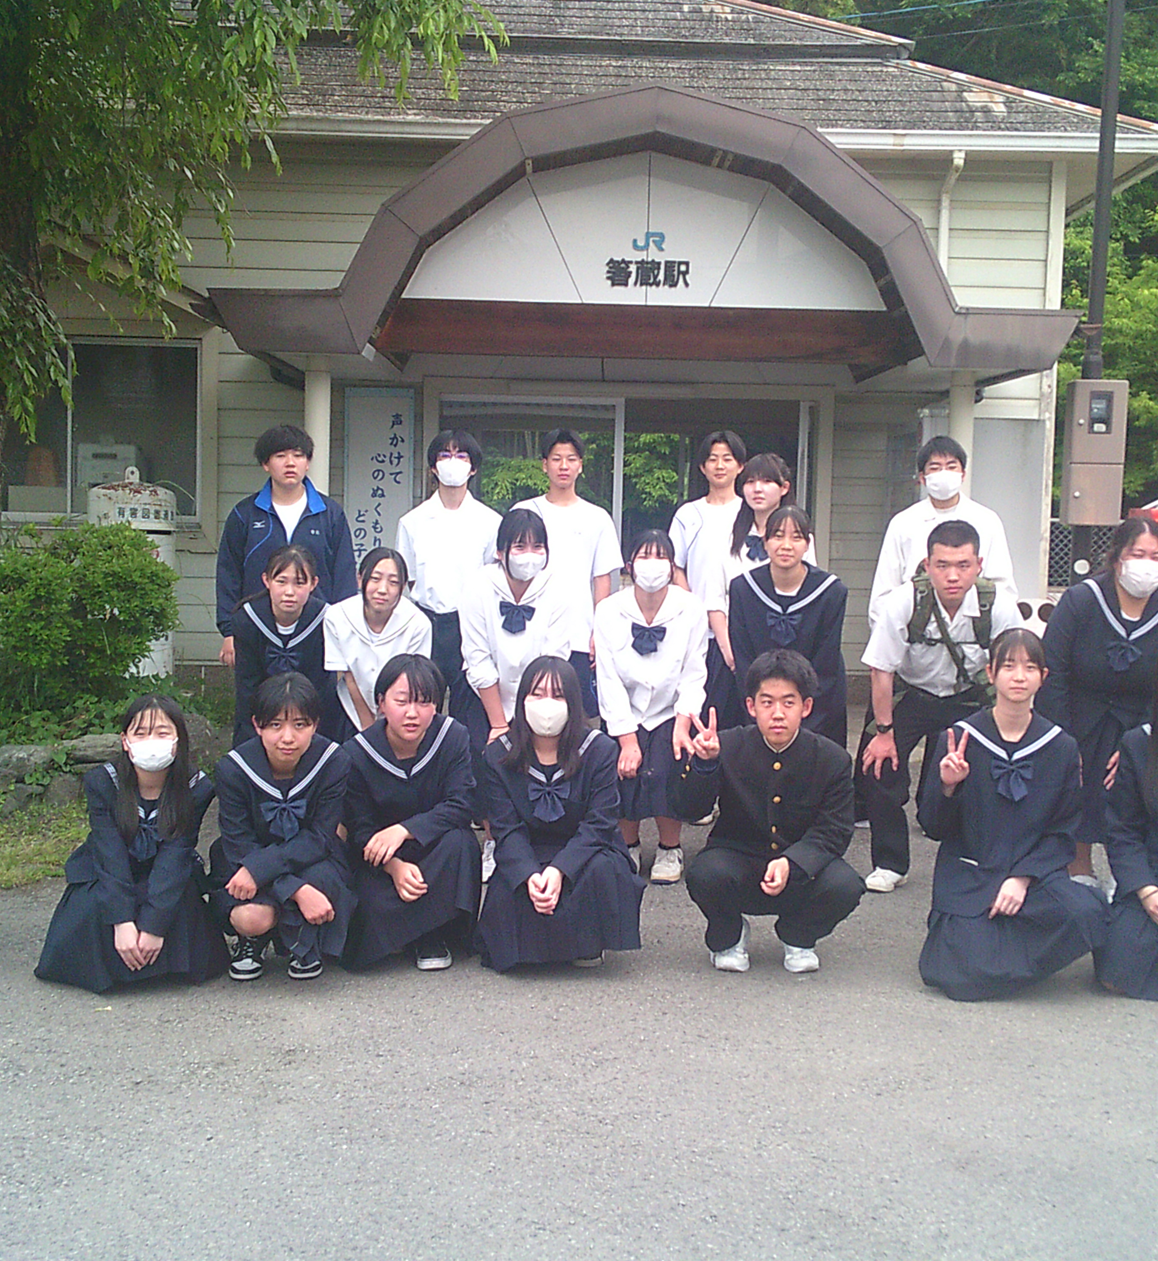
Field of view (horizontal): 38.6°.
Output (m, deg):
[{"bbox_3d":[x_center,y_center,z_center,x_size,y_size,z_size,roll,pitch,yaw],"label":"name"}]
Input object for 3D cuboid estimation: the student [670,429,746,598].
[{"bbox_3d":[0.631,-0.010,7.250,0.460,1.730,0.300,1,4,3],"label":"student"}]

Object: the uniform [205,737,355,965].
[{"bbox_3d":[-0.901,0.630,4.980,0.440,0.650,0.580,0,4,-9],"label":"uniform"}]

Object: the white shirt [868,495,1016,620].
[{"bbox_3d":[1.540,-0.235,7.000,0.620,0.680,0.300,2,4,6],"label":"white shirt"}]

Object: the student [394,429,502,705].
[{"bbox_3d":[-0.553,-0.020,7.130,0.480,1.690,0.310,1,4,-4],"label":"student"}]

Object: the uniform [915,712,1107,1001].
[{"bbox_3d":[1.301,0.637,4.980,0.570,0.790,0.620,2,4,7],"label":"uniform"}]

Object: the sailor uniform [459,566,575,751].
[{"bbox_3d":[-0.217,0.225,5.740,0.430,0.924,0.480,1,4,-2],"label":"sailor uniform"}]

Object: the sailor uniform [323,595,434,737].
[{"bbox_3d":[-0.742,0.130,6.120,0.400,0.520,0.450,0,4,-6],"label":"sailor uniform"}]

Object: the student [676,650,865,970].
[{"bbox_3d":[0.590,0.529,5.100,0.550,0.940,0.640,1,4,6],"label":"student"}]

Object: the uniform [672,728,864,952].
[{"bbox_3d":[0.582,0.630,5.100,0.570,0.690,0.620,2,4,6],"label":"uniform"}]

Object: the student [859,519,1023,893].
[{"bbox_3d":[1.337,0.299,6.093,0.588,1.400,0.880,2,4,8],"label":"student"}]

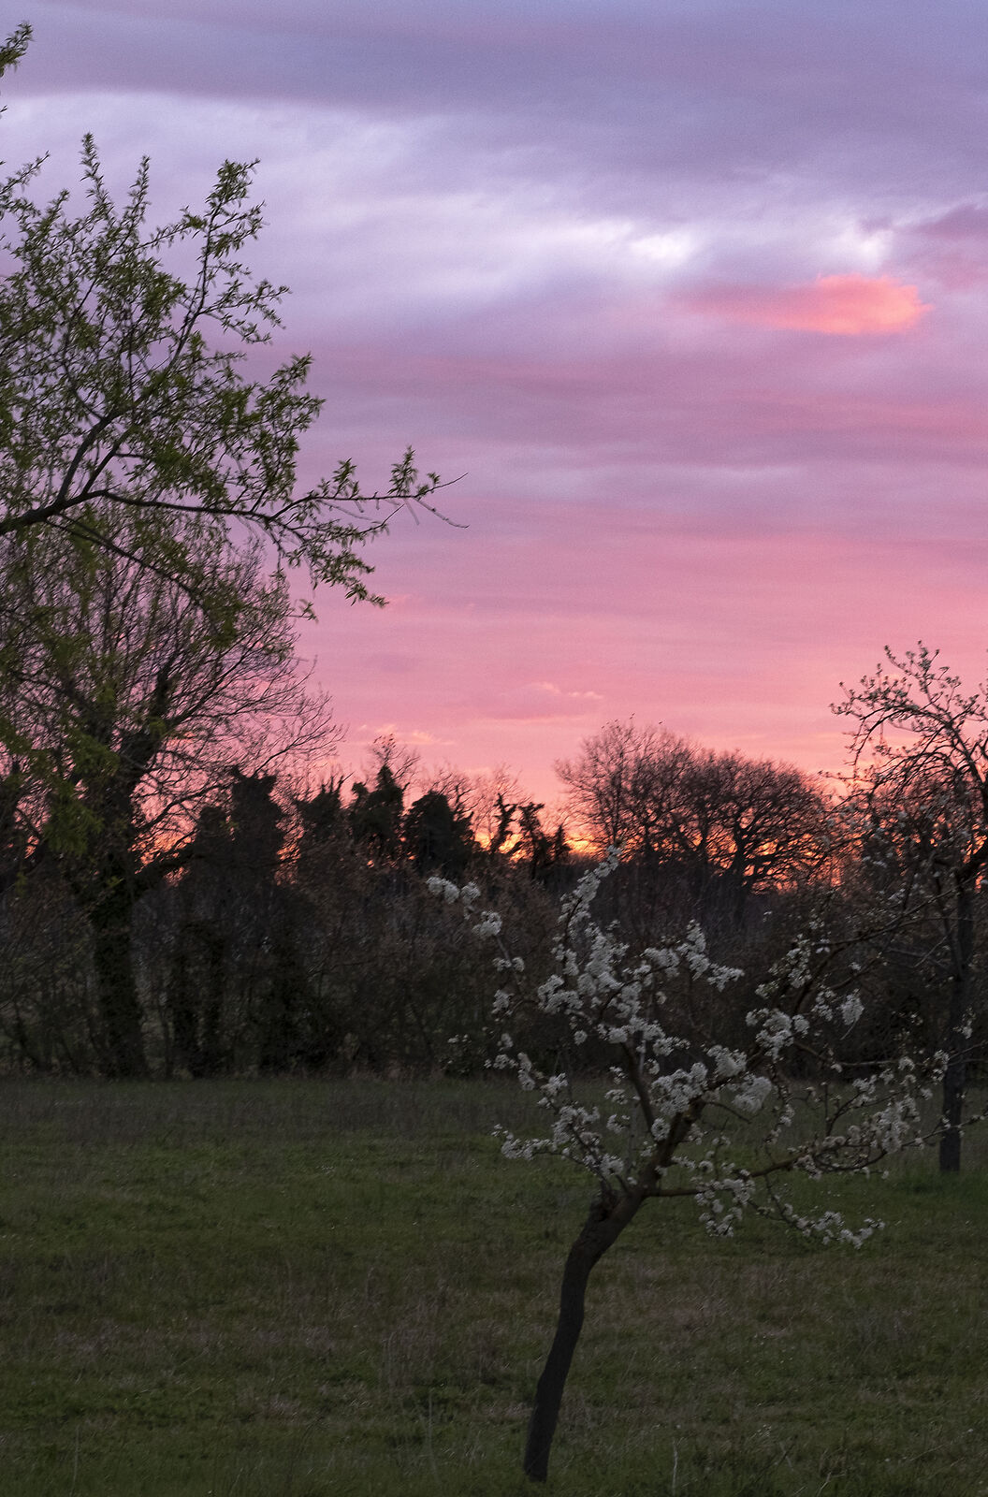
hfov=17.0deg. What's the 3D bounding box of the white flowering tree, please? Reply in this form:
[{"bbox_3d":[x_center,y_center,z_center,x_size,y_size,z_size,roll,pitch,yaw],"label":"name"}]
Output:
[{"bbox_3d":[0.544,1.144,9.000,1.409,1.715,1.250,0,-3,0],"label":"white flowering tree"}]

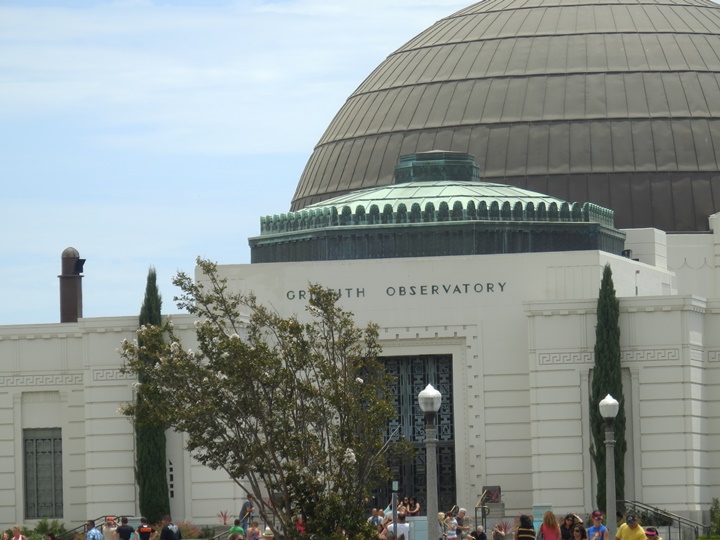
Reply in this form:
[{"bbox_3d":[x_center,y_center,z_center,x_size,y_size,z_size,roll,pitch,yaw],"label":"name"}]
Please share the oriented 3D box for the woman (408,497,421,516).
[{"bbox_3d":[1.772,8.068,149.414,0.450,1.640,0.360,-2,-3,1],"label":"woman"}]

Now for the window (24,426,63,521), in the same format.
[{"bbox_3d":[-10.783,6.937,159.539,1.410,3.068,0.200,-2,-3,13],"label":"window"}]

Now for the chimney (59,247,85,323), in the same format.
[{"bbox_3d":[-10.120,0.580,164.442,0.850,2.811,0.850,-2,-3,13],"label":"chimney"}]

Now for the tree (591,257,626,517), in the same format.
[{"bbox_3d":[8.015,3.822,150.935,1.120,7.998,1.120,-2,-3,13],"label":"tree"}]

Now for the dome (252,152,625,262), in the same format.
[{"bbox_3d":[2.690,-2.133,161.755,12.300,3.920,12.300,-2,-3,13],"label":"dome"}]

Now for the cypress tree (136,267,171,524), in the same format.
[{"bbox_3d":[-6.814,4.108,154.425,1.050,8.447,1.050,-2,-3,0],"label":"cypress tree"}]

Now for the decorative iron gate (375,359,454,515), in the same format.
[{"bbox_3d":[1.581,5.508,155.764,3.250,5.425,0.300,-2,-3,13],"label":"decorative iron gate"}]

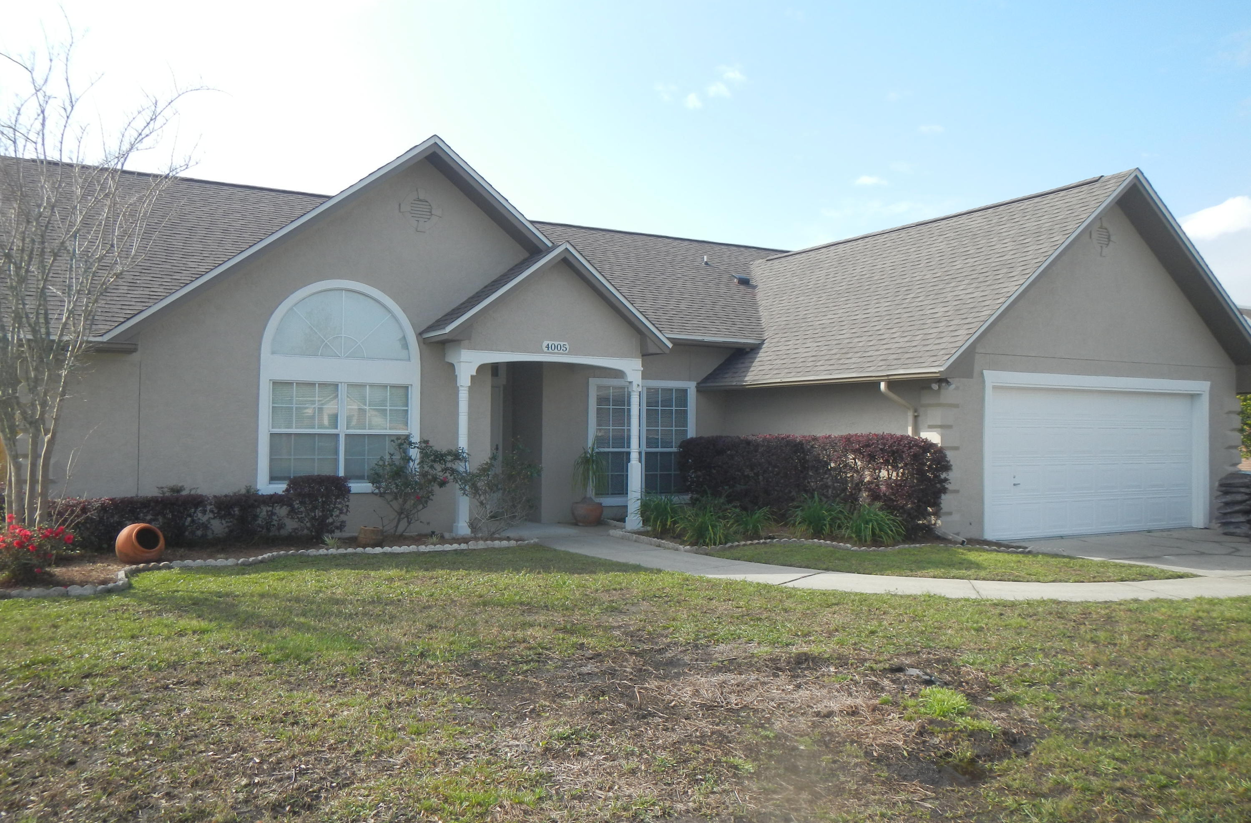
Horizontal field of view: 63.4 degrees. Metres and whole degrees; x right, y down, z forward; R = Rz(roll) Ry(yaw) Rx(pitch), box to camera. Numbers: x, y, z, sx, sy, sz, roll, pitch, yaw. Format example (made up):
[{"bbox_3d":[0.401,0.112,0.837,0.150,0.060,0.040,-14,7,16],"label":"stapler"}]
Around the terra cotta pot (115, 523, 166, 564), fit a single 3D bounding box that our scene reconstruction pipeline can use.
[{"bbox_3d":[-5.285,1.464,10.999,0.400,0.491,0.491,-37,-22,29],"label":"terra cotta pot"}]

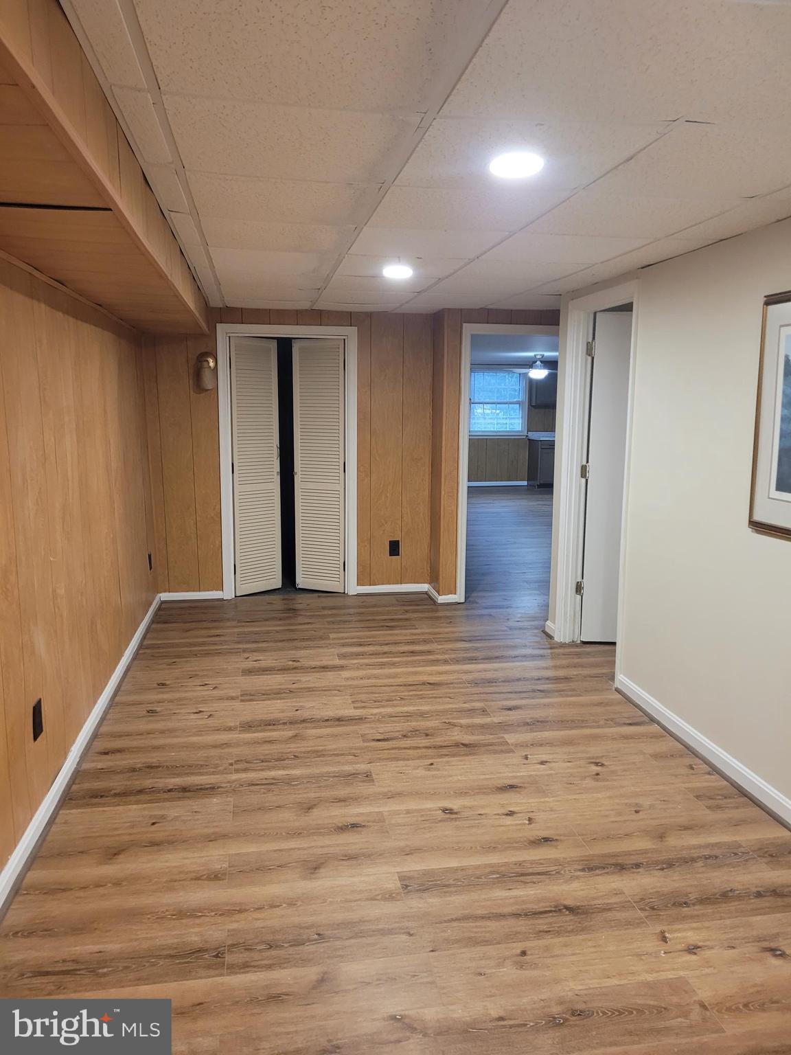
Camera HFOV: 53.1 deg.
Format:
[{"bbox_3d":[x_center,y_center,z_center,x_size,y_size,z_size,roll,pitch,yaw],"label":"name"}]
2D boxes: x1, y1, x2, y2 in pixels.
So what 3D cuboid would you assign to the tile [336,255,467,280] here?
[{"bbox_3d":[0.016,-1.304,3.952,0.600,0.020,0.600,-1,9,-10],"label":"tile"}]

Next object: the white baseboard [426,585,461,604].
[{"bbox_3d":[0.374,0.516,6.215,0.166,0.068,0.362,-1,9,-10],"label":"white baseboard"}]

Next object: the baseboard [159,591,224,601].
[{"bbox_3d":[-1.551,0.526,6.062,0.478,0.068,0.015,-1,9,-10],"label":"baseboard"}]

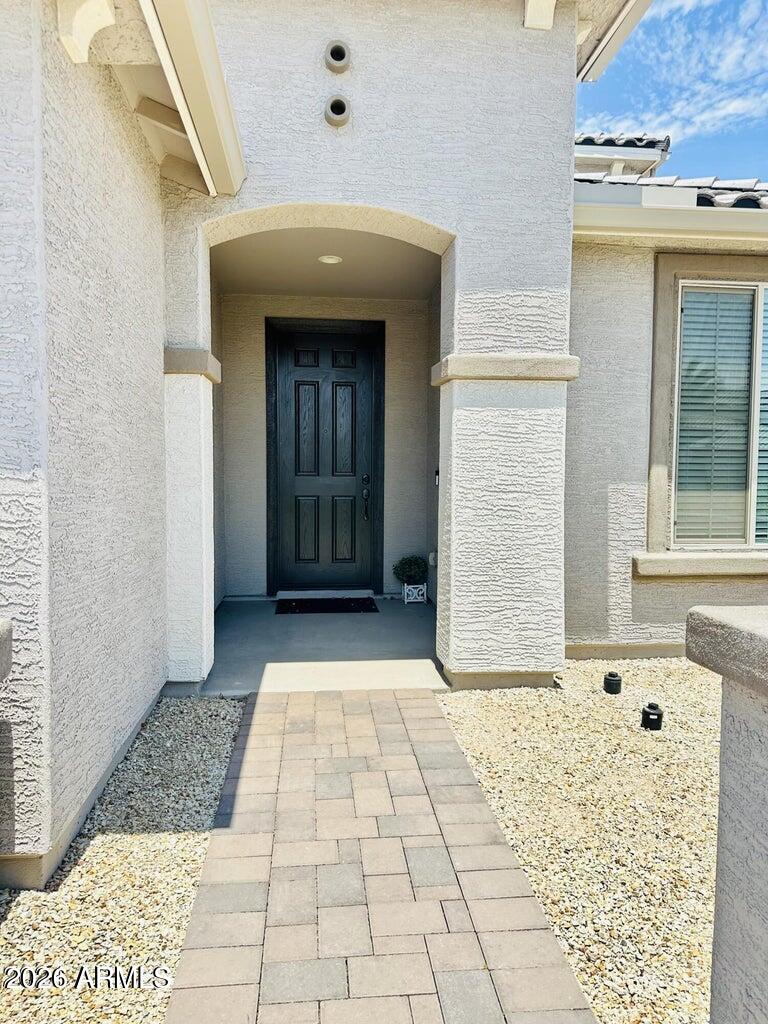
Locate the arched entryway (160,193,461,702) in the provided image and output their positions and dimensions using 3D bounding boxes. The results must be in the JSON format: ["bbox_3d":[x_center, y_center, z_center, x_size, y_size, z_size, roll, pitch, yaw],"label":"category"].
[{"bbox_3d":[-0.417,-0.338,4.181,1.600,2.695,0.490,0,4,-6],"label":"arched entryway"}]

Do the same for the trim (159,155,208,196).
[{"bbox_3d":[-1.047,-1.785,3.752,0.285,0.125,0.040,21,2,-7],"label":"trim"}]

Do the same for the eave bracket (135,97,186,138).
[{"bbox_3d":[-1.017,-1.820,3.307,0.255,0.195,0.060,0,3,-6],"label":"eave bracket"}]

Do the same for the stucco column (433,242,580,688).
[{"bbox_3d":[0.710,-0.261,4.317,0.760,2.545,0.550,0,4,-6],"label":"stucco column"}]

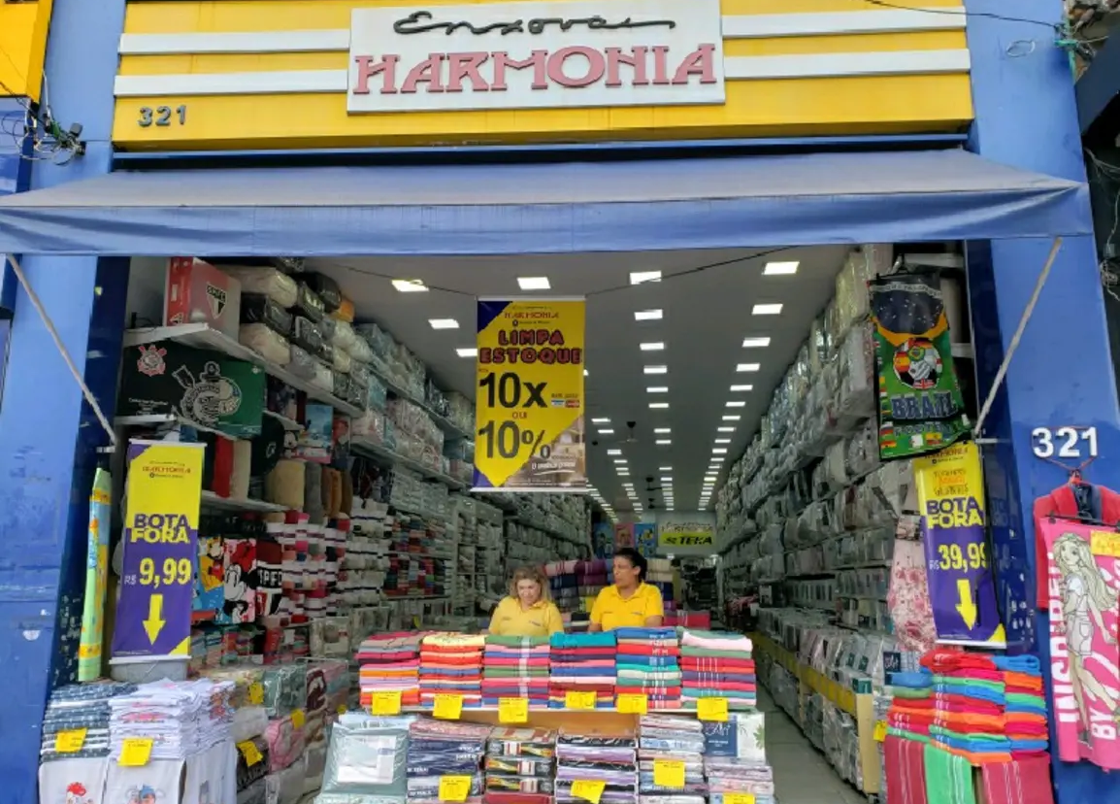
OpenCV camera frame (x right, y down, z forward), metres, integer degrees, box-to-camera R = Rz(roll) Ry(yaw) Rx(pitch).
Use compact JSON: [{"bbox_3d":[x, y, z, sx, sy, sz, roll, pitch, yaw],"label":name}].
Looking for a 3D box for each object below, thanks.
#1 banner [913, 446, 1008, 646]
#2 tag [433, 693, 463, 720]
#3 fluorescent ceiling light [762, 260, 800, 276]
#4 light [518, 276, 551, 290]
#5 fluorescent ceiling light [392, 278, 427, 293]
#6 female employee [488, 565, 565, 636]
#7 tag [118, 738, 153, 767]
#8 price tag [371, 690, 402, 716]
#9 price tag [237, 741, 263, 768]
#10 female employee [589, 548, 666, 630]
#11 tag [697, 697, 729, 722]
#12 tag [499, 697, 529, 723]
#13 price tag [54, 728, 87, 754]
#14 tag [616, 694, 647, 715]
[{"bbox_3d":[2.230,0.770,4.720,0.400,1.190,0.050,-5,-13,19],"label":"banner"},{"bbox_3d":[-0.609,1.653,4.570,0.155,0.128,0.010,4,-12,3],"label":"tag"},{"bbox_3d":[2.019,-1.222,7.687,0.300,0.030,0.300,-2,-12,8],"label":"fluorescent ceiling light"},{"bbox_3d":[-0.243,-1.126,8.022,0.300,0.030,0.300,-2,-12,8],"label":"light"},{"bbox_3d":[-1.425,-1.107,8.046,0.300,0.030,0.300,-2,-12,8],"label":"fluorescent ceiling light"},{"bbox_3d":[-0.213,1.804,5.193,0.500,1.560,0.380,-2,-12,8],"label":"female employee"},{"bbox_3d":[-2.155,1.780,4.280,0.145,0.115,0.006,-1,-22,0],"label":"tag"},{"bbox_3d":[-0.938,1.637,4.570,0.157,0.122,0.010,0,-12,2],"label":"price tag"},{"bbox_3d":[-1.861,2.112,5.050,0.012,0.130,0.150,-34,-13,23],"label":"price tag"},{"bbox_3d":[0.441,1.744,5.257,0.500,1.640,0.360,-2,-12,8],"label":"female employee"},{"bbox_3d":[0.764,1.535,4.200,0.150,0.108,0.006,-2,-12,5],"label":"tag"},{"bbox_3d":[-0.252,1.674,4.570,0.157,0.130,0.010,0,-12,2],"label":"tag"},{"bbox_3d":[-2.517,1.743,4.330,0.148,0.108,0.006,-1,-22,0],"label":"price tag"},{"bbox_3d":[0.393,1.639,4.570,0.158,0.112,0.010,0,-12,2],"label":"tag"}]

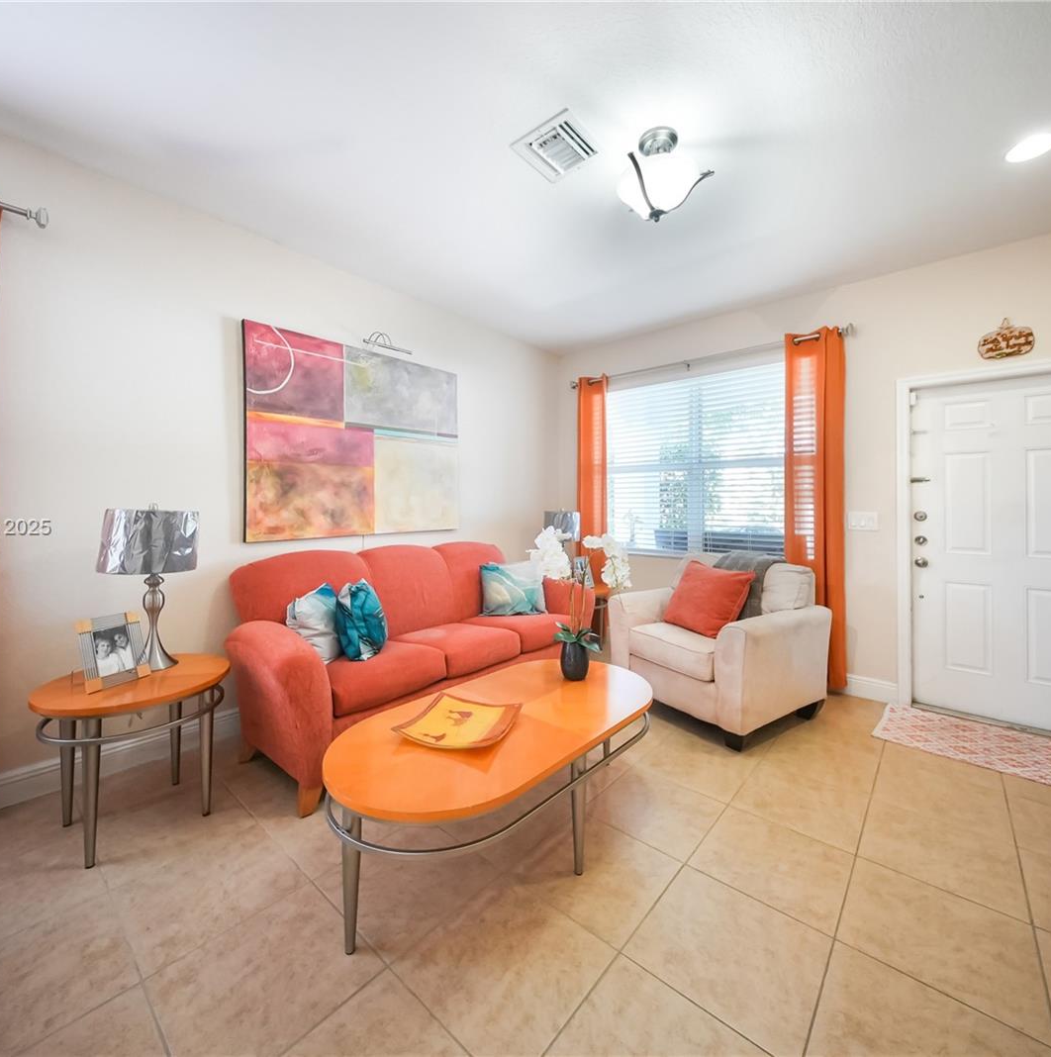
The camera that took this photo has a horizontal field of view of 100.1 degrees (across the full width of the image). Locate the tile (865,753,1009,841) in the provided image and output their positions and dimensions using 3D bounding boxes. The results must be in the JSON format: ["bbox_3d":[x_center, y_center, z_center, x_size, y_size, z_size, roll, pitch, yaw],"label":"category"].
[{"bbox_3d":[1.906,1.236,2.027,0.457,0.010,0.457,1,2,41],"label":"tile"}]

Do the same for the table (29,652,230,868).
[{"bbox_3d":[-1.622,0.925,1.846,0.610,0.585,0.630,1,2,41],"label":"table"}]

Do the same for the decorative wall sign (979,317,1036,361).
[{"bbox_3d":[2.946,-1.164,2.696,0.250,0.250,0.015,1,2,41],"label":"decorative wall sign"}]

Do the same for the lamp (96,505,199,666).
[{"bbox_3d":[-1.675,0.254,2.003,0.355,0.710,0.355,1,2,41],"label":"lamp"}]

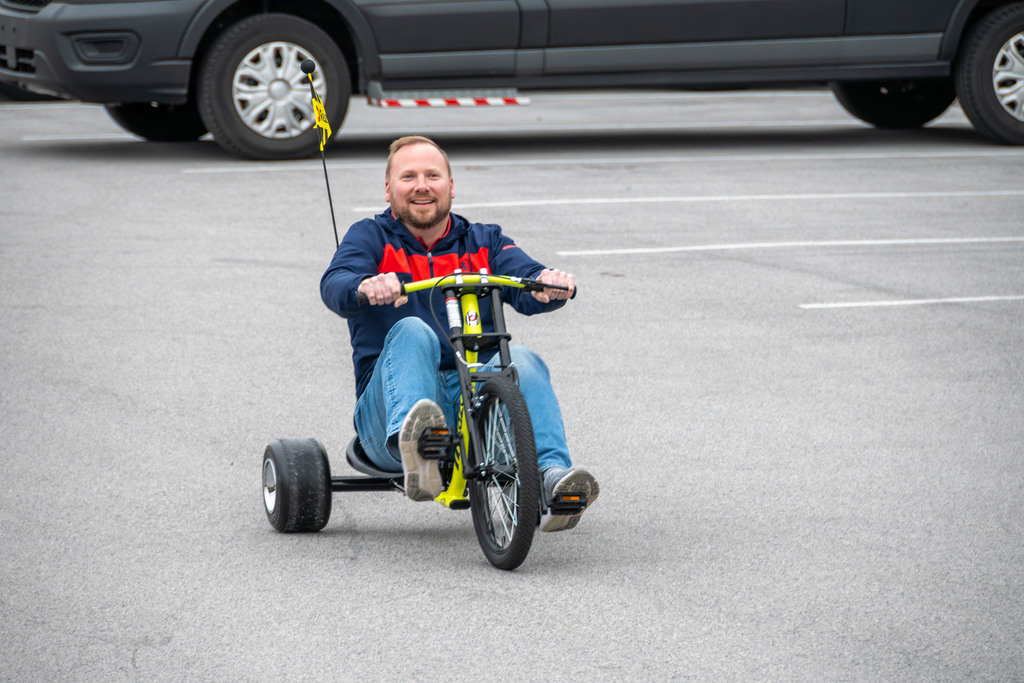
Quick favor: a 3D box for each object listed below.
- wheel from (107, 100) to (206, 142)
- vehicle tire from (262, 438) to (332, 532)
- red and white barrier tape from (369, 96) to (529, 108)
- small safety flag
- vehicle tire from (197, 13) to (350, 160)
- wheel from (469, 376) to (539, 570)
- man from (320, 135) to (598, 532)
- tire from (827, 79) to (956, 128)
[{"bbox_3d":[-1.649,-1.300,40.996,0.700,0.690,0.235,-2,5,-19],"label":"wheel"},{"bbox_3d":[-0.578,0.389,23.050,0.143,0.250,0.250,-3,5,-12],"label":"vehicle tire"},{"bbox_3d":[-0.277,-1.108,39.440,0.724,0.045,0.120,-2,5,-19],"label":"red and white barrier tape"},{"bbox_3d":[-0.522,-0.624,23.250,0.070,0.205,0.130,-1,5,-12],"label":"small safety flag"},{"bbox_3d":[-1.097,-1.165,39.360,0.700,0.690,0.235,-2,5,-19],"label":"vehicle tire"},{"bbox_3d":[-0.021,0.341,22.050,0.070,0.500,0.500,-3,5,-15],"label":"wheel"},{"bbox_3d":[-0.148,-0.026,22.420,0.660,0.980,1.070,-1,5,-7],"label":"man"},{"bbox_3d":[1.903,-1.401,42.193,0.700,0.690,0.235,-2,5,-19],"label":"tire"}]

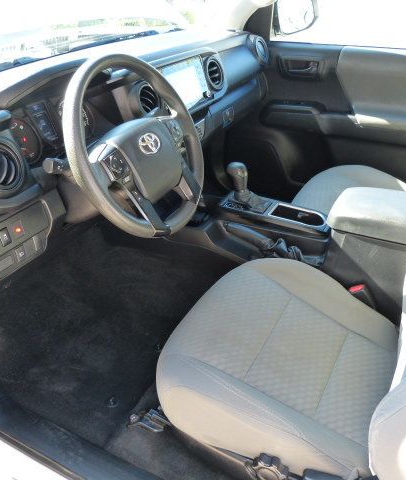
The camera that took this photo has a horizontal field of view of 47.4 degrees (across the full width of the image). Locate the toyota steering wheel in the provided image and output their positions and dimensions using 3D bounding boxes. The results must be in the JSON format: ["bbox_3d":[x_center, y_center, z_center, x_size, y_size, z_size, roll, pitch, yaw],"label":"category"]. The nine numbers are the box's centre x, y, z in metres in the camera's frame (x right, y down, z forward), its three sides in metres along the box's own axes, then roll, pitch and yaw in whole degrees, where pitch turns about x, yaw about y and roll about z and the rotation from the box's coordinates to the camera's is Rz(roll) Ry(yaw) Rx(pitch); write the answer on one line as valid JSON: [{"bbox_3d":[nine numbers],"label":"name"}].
[{"bbox_3d":[-0.135,-0.186,0.955,0.110,0.380,0.380,-11,22,37],"label":"toyota steering wheel"}]

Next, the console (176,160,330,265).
[{"bbox_3d":[0.141,-0.070,1.266,0.450,0.220,0.225,15,35,24],"label":"console"}]

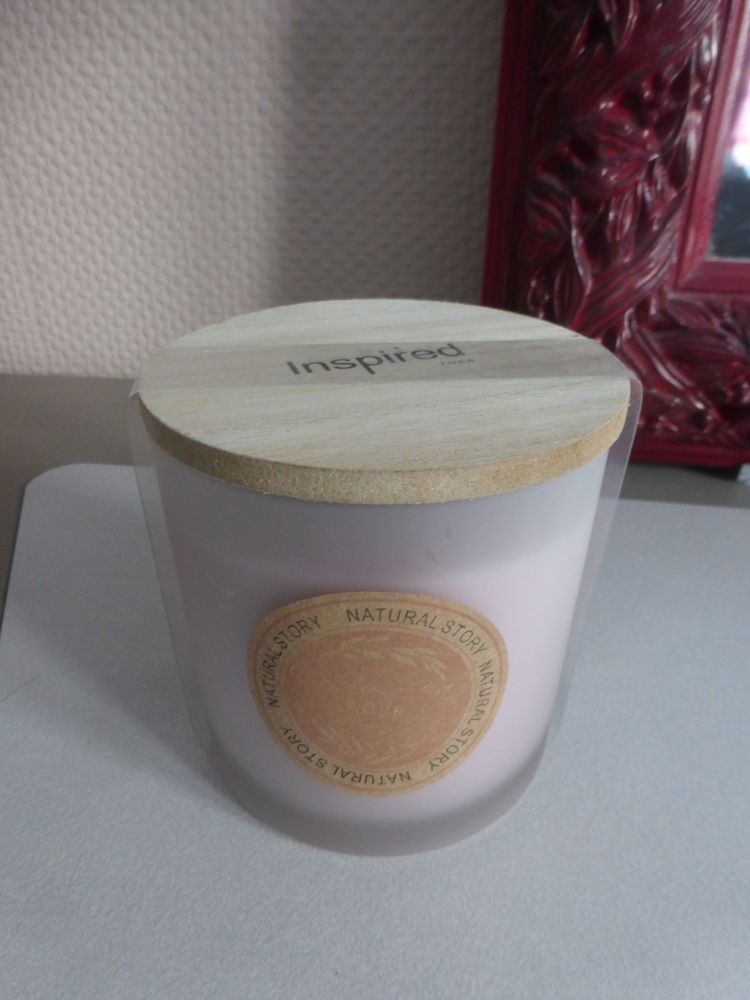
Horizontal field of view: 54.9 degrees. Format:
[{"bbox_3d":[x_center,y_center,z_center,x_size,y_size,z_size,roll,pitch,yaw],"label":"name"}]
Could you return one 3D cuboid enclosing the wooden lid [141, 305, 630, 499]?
[{"bbox_3d":[0.002,-0.022,0.128,0.083,0.005,0.083,0,30,0],"label":"wooden lid"}]

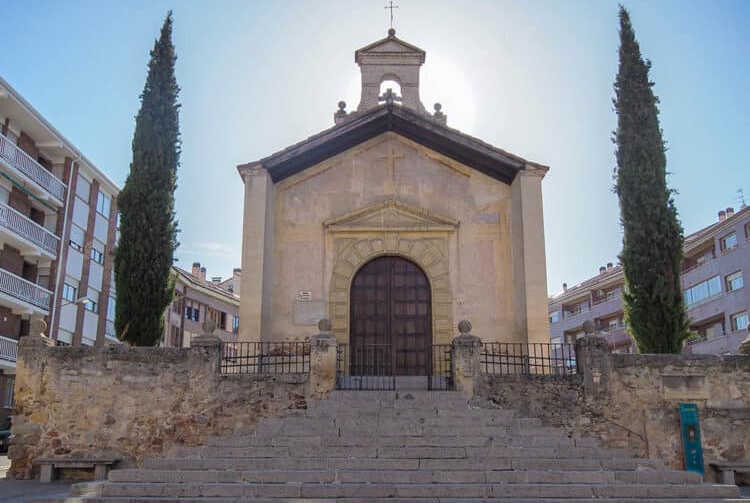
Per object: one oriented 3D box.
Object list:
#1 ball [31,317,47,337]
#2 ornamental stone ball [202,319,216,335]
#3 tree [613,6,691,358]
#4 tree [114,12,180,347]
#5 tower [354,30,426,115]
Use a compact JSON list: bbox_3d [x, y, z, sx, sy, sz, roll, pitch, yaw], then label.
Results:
[{"bbox_3d":[-7.138,1.600,12.911,0.340,0.394,0.340,0,-15,0],"label":"ball"},{"bbox_3d":[-3.548,1.611,13.011,0.310,0.350,0.310,0,-15,0],"label":"ornamental stone ball"},{"bbox_3d":[7.308,-1.984,16.626,1.800,10.905,1.750,0,-15,0],"label":"tree"},{"bbox_3d":[-5.964,-1.933,16.613,1.650,10.601,1.650,0,-15,0],"label":"tree"},{"bbox_3d":[0.531,-6.167,20.807,2.450,3.374,0.850,0,-15,0],"label":"tower"}]

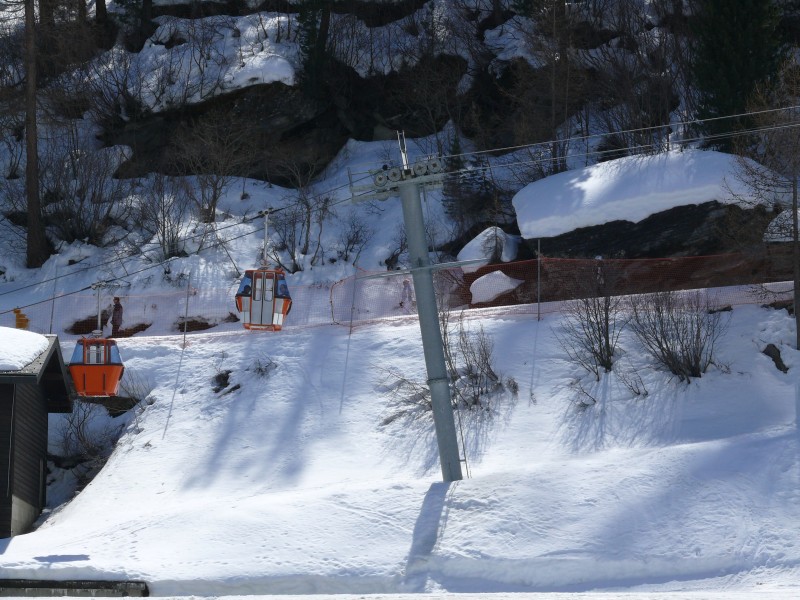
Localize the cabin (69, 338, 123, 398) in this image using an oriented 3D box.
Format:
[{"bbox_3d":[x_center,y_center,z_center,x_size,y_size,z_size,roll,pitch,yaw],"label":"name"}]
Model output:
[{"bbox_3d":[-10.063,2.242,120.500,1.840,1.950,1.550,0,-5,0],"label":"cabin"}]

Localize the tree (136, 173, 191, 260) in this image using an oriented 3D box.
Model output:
[{"bbox_3d":[-9.125,-3.222,140.000,2.100,3.300,2.000,0,-5,0],"label":"tree"}]

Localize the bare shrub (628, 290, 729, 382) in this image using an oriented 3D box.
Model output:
[{"bbox_3d":[9.648,1.264,125.700,3.400,3.100,2.800,0,-5,0],"label":"bare shrub"}]

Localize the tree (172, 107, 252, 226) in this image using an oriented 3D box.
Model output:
[{"bbox_3d":[-7.468,-5.301,143.000,3.100,4.400,2.900,0,-5,0],"label":"tree"}]

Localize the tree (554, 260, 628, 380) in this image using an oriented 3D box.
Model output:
[{"bbox_3d":[6.650,0.712,126.000,2.550,4.050,2.400,0,-5,0],"label":"tree"}]

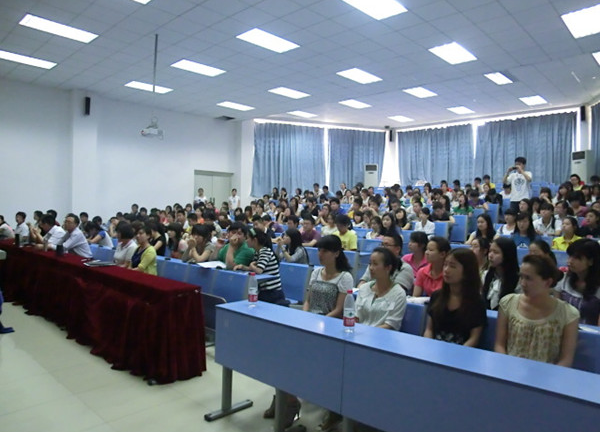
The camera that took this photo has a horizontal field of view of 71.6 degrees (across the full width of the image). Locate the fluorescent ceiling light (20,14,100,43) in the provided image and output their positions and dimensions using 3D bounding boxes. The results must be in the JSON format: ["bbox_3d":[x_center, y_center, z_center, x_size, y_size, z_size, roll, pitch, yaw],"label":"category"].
[{"bbox_3d":[-4.417,-3.454,7.622,0.600,0.080,1.200,2,3,43],"label":"fluorescent ceiling light"}]

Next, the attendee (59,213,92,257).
[{"bbox_3d":[-3.096,0.601,5.722,0.480,1.250,0.720,2,3,43],"label":"attendee"}]

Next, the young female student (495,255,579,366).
[{"bbox_3d":[1.040,0.790,1.922,0.450,1.190,0.650,2,3,43],"label":"young female student"}]

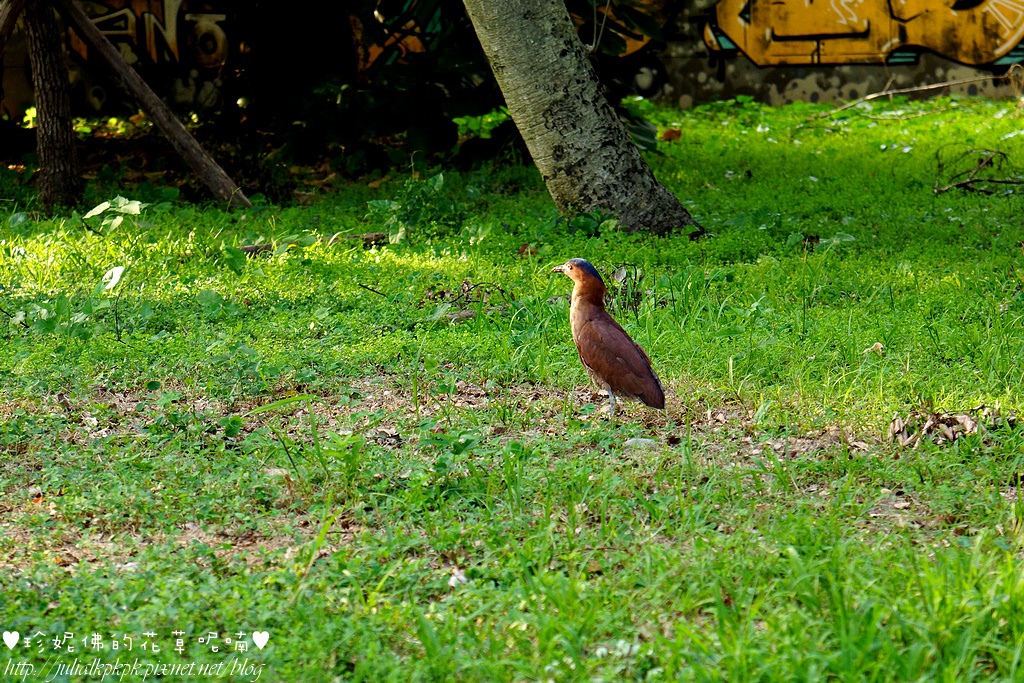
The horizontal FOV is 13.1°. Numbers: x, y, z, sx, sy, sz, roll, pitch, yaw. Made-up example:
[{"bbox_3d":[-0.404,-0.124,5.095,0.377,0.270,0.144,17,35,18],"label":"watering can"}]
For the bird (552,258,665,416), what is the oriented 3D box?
[{"bbox_3d":[0.225,-0.005,10.400,0.265,0.375,0.140,1,6,7],"label":"bird"}]

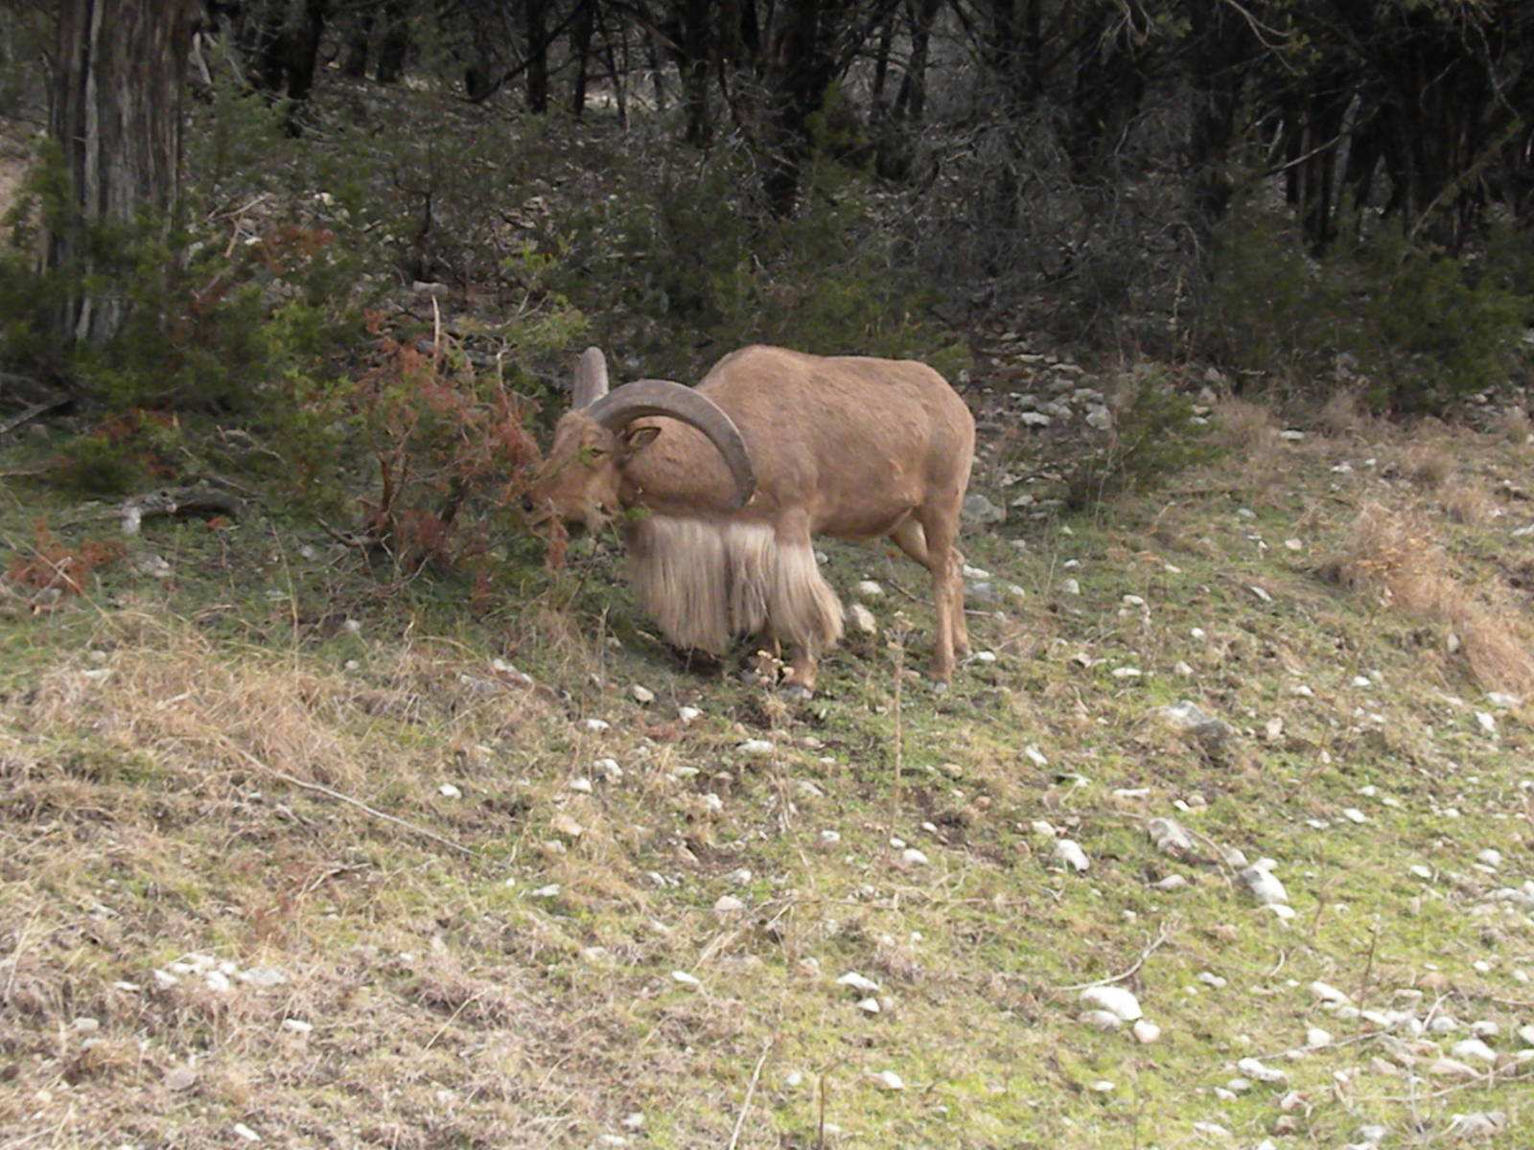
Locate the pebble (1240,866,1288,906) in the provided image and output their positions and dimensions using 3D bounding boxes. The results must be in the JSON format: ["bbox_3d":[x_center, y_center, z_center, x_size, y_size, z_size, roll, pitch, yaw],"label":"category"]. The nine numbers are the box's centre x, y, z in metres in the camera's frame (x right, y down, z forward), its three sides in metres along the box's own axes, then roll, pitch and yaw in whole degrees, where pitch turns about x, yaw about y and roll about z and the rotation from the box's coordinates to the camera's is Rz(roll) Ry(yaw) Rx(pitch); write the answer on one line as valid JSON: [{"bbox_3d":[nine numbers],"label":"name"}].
[{"bbox_3d":[1.176,0.737,7.550,0.115,0.070,0.090,0,5,0],"label":"pebble"}]

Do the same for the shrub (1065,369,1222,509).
[{"bbox_3d":[1.305,-0.477,11.100,0.520,0.450,0.450,0,5,0],"label":"shrub"}]

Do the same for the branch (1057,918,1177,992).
[{"bbox_3d":[0.791,0.857,7.200,0.330,0.110,0.120,-4,6,-38],"label":"branch"}]

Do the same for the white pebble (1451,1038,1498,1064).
[{"bbox_3d":[1.489,1.003,6.720,0.097,0.045,0.065,0,5,0],"label":"white pebble"}]

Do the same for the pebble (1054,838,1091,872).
[{"bbox_3d":[0.741,0.681,7.750,0.085,0.055,0.075,0,5,0],"label":"pebble"}]

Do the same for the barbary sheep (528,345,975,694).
[{"bbox_3d":[-0.043,-0.152,9.100,1.360,0.970,0.500,-4,8,-33],"label":"barbary sheep"}]

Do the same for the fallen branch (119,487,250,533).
[{"bbox_3d":[-1.956,-0.222,10.700,0.460,0.125,0.160,-2,6,-25],"label":"fallen branch"}]

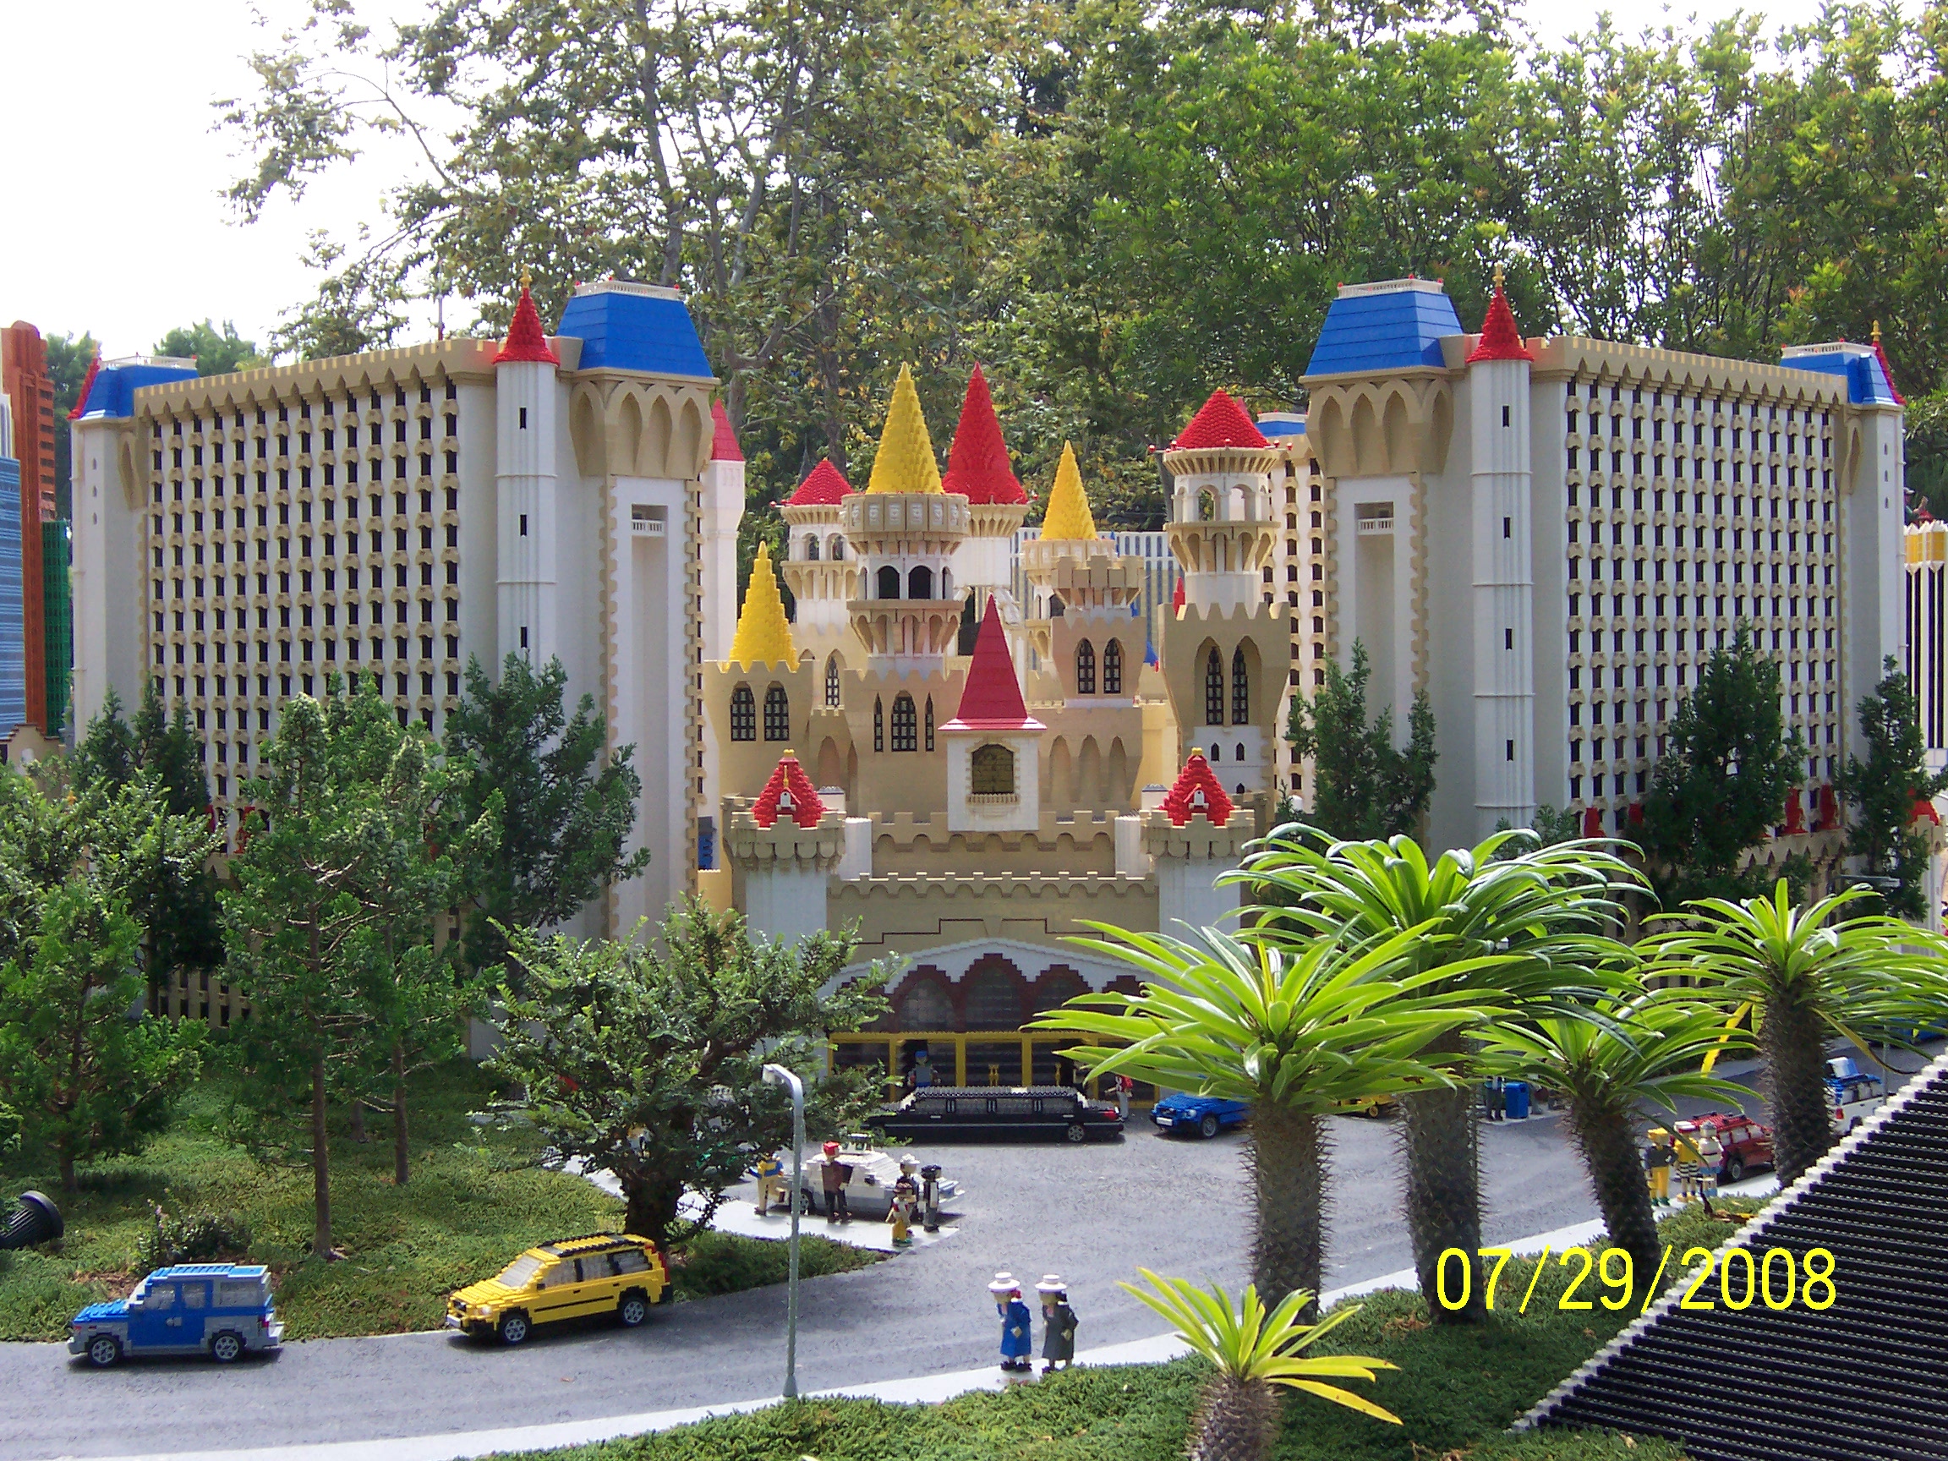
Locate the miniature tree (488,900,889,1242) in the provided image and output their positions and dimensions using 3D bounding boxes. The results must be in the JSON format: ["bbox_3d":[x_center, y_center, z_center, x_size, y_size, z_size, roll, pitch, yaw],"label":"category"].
[{"bbox_3d":[-0.348,0.418,3.420,0.470,0.420,0.450,-1,1,0],"label":"miniature tree"}]

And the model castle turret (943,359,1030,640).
[{"bbox_3d":[0.011,-0.438,5.450,0.205,0.566,0.205,-1,1,2],"label":"model castle turret"}]

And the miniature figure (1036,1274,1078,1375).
[{"bbox_3d":[0.087,0.621,2.880,0.038,0.105,0.042,-2,2,-37],"label":"miniature figure"}]

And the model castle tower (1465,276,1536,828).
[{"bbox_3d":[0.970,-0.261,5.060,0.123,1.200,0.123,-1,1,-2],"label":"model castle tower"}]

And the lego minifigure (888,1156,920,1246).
[{"bbox_3d":[-0.089,0.603,3.530,0.042,0.115,0.040,0,2,37],"label":"lego minifigure"}]

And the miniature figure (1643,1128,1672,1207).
[{"bbox_3d":[0.889,0.567,3.580,0.040,0.098,0.030,-1,1,-30],"label":"miniature figure"}]

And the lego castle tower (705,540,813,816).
[{"bbox_3d":[-0.406,-0.095,5.280,0.203,0.542,0.200,-1,1,2],"label":"lego castle tower"}]

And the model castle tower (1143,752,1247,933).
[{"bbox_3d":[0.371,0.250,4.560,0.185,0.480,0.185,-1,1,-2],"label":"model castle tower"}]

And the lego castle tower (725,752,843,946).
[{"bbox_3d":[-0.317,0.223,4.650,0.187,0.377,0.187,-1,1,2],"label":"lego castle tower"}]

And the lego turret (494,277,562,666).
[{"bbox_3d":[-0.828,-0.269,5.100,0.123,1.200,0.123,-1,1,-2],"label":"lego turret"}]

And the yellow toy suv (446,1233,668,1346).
[{"bbox_3d":[-0.475,0.636,3.151,0.236,0.088,0.096,-2,2,-29],"label":"yellow toy suv"}]

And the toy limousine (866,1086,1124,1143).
[{"bbox_3d":[0.030,0.609,4.385,0.412,0.075,0.100,-1,1,1],"label":"toy limousine"}]

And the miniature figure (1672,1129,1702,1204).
[{"bbox_3d":[0.932,0.566,3.600,0.041,0.101,0.032,0,1,24],"label":"miniature figure"}]

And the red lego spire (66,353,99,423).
[{"bbox_3d":[-1.952,-0.762,6.120,0.120,0.150,0.120,-1,1,-2],"label":"red lego spire"}]

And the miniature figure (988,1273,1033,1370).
[{"bbox_3d":[0.039,0.607,2.830,0.036,0.100,0.040,-2,2,-44],"label":"miniature figure"}]

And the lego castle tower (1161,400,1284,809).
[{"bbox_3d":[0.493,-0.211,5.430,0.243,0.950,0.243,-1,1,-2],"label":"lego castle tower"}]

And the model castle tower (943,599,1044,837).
[{"bbox_3d":[0.033,-0.026,4.930,0.190,0.430,0.190,-1,1,2],"label":"model castle tower"}]

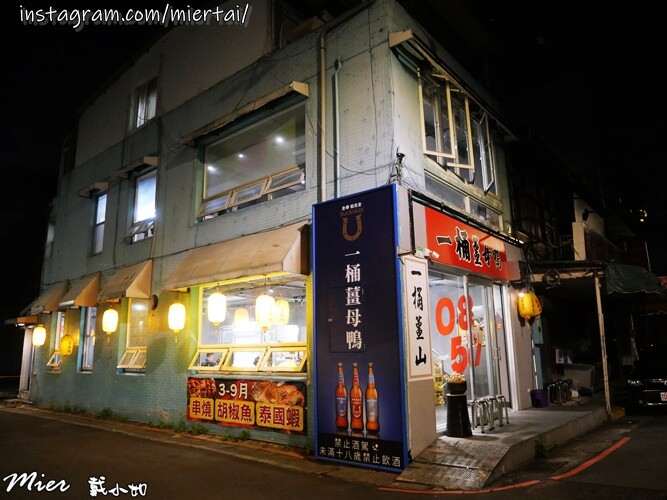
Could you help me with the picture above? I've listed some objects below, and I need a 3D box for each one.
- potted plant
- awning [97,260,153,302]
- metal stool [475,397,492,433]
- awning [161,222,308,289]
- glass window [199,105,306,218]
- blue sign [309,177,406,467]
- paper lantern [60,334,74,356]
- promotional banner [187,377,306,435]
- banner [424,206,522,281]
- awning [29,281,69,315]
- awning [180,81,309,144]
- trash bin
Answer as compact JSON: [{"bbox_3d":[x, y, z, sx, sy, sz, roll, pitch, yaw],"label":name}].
[{"bbox_3d":[1.858,2.033,7.037,0.330,0.310,0.330,-11,-15,38],"label":"potted plant"},{"bbox_3d":[-4.948,0.745,10.922,1.392,0.930,0.550,-11,-15,38],"label":"awning"},{"bbox_3d":[2.216,2.483,6.939,0.291,0.446,0.291,-11,-15,38],"label":"metal stool"},{"bbox_3d":[-1.932,0.147,8.646,3.469,1.023,0.627,-11,-15,38],"label":"awning"},{"bbox_3d":[-1.647,-1.642,9.085,3.157,1.722,0.209,-11,-15,38],"label":"glass window"},{"bbox_3d":[0.326,1.052,6.677,1.465,3.811,0.110,-10,-15,35],"label":"blue sign"},{"bbox_3d":[-6.912,2.489,12.025,0.346,0.572,0.346,-11,-15,38],"label":"paper lantern"},{"bbox_3d":[-1.694,2.773,8.316,3.271,0.836,0.045,-11,-15,38],"label":"promotional banner"},{"bbox_3d":[2.613,0.049,8.397,0.100,0.820,3.990,-11,-15,38],"label":"banner"},{"bbox_3d":[-8.488,1.416,13.755,1.221,0.973,0.577,-11,-15,38],"label":"awning"},{"bbox_3d":[-1.901,-2.673,9.286,3.407,0.282,0.452,-11,-15,38],"label":"awning"},{"bbox_3d":[4.363,3.147,9.845,0.380,0.365,0.380,-11,-15,38],"label":"trash bin"}]

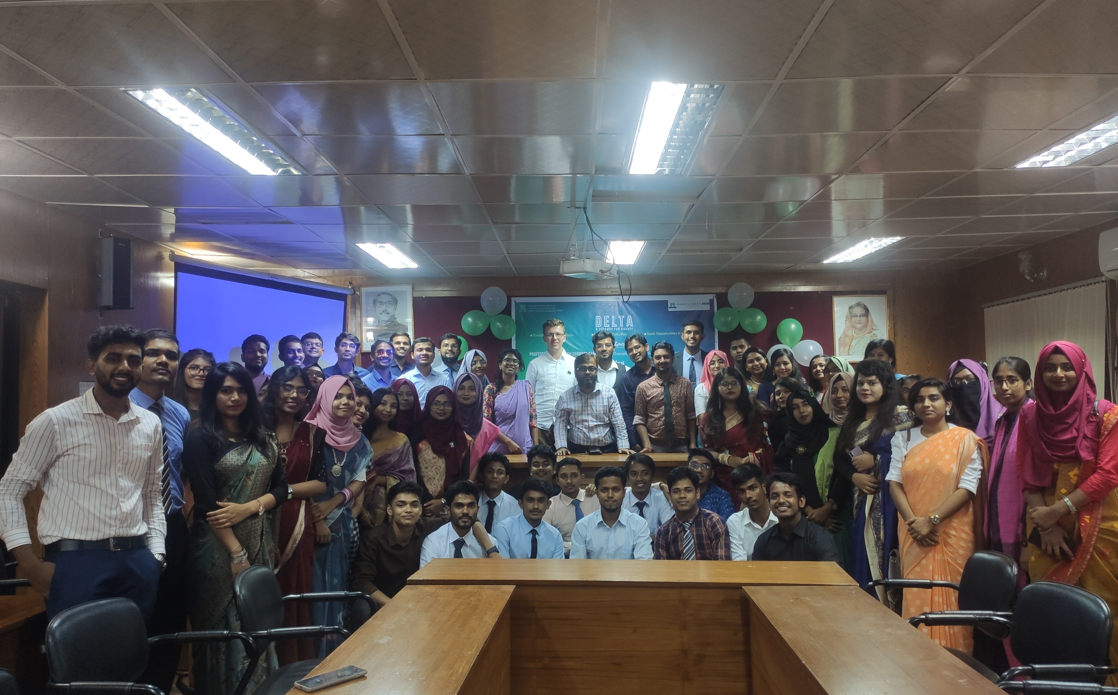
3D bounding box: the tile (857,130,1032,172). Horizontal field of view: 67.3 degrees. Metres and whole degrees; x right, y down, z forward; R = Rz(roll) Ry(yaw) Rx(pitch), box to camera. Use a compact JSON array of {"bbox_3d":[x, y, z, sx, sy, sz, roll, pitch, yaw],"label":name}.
[{"bbox_3d":[1.652,-0.858,3.684,0.595,0.015,0.595,0,-3,1],"label":"tile"}]

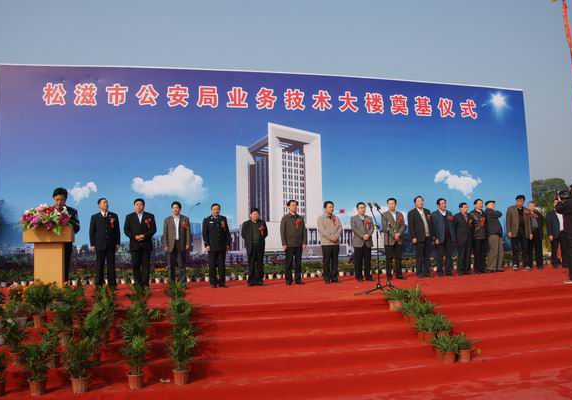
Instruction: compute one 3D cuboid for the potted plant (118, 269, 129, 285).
[{"bbox_3d":[-3.503,1.649,9.700,0.220,0.340,0.220,-1,-4,-12],"label":"potted plant"}]

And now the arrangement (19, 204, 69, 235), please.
[{"bbox_3d":[-3.569,0.288,6.650,0.710,0.430,0.420,0,-4,-15],"label":"arrangement"}]

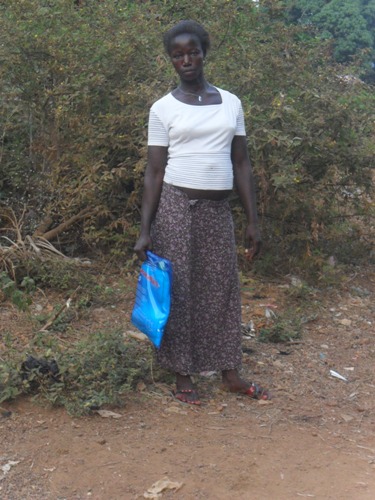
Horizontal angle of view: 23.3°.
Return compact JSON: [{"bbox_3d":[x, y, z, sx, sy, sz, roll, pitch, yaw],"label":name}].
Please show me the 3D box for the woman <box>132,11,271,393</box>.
[{"bbox_3d":[0.057,-0.156,3.974,0.560,1.650,0.370,-4,9,-22],"label":"woman"}]

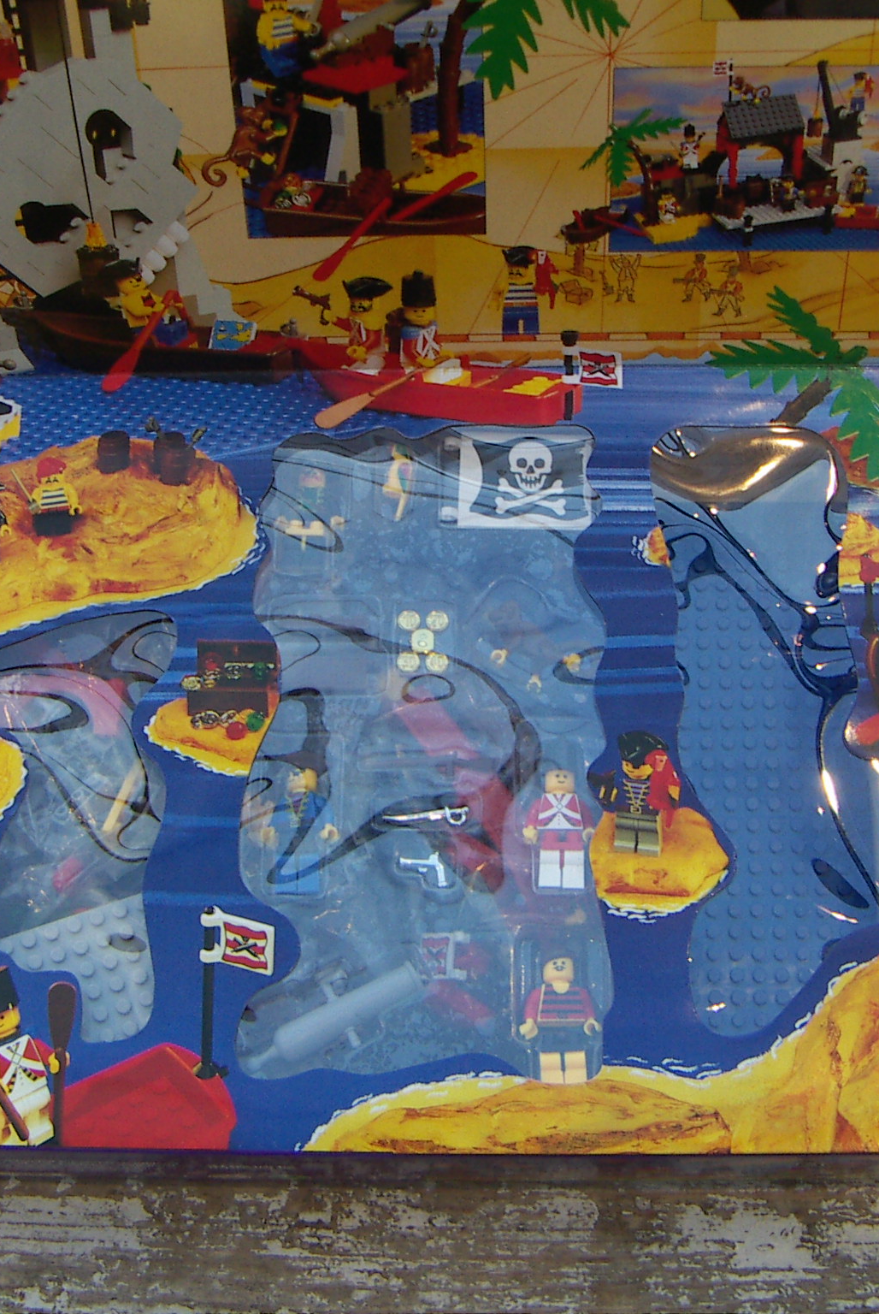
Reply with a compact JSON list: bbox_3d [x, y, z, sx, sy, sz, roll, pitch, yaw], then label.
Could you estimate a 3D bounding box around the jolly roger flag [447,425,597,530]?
[{"bbox_3d":[0.029,-0.066,0.680,0.056,0.006,0.040,0,69,2],"label":"jolly roger flag"}]

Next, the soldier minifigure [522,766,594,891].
[{"bbox_3d":[0.042,0.060,0.639,0.025,0.012,0.041,0,69,2],"label":"soldier minifigure"}]

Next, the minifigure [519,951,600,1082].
[{"bbox_3d":[0.041,0.123,0.618,0.025,0.012,0.041,0,69,2],"label":"minifigure"}]

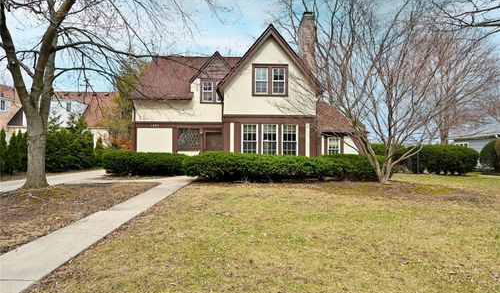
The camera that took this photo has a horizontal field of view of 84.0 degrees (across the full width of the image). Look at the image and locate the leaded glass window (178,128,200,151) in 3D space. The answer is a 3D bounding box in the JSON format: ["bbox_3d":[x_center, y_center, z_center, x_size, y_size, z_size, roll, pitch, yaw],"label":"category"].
[{"bbox_3d":[-3.600,-0.480,16.500,1.300,1.420,0.130,0,0,0],"label":"leaded glass window"}]

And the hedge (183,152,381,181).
[{"bbox_3d":[1.600,0.870,12.800,9.100,1.250,1.400,0,0,0],"label":"hedge"}]

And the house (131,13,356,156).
[{"bbox_3d":[0.200,-3.600,18.100,14.200,10.000,8.800,0,0,0],"label":"house"}]

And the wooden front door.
[{"bbox_3d":[-2.130,0.180,16.500,1.020,2.080,0.120,0,0,0],"label":"wooden front door"}]

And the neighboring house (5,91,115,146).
[{"bbox_3d":[-18.700,-2.100,27.500,13.000,7.100,9.000,0,0,0],"label":"neighboring house"}]

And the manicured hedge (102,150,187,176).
[{"bbox_3d":[-5.400,0.840,14.300,4.500,1.250,1.300,0,0,0],"label":"manicured hedge"}]

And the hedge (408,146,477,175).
[{"bbox_3d":[10.700,0.660,15.500,4.000,1.620,1.600,0,0,0],"label":"hedge"}]

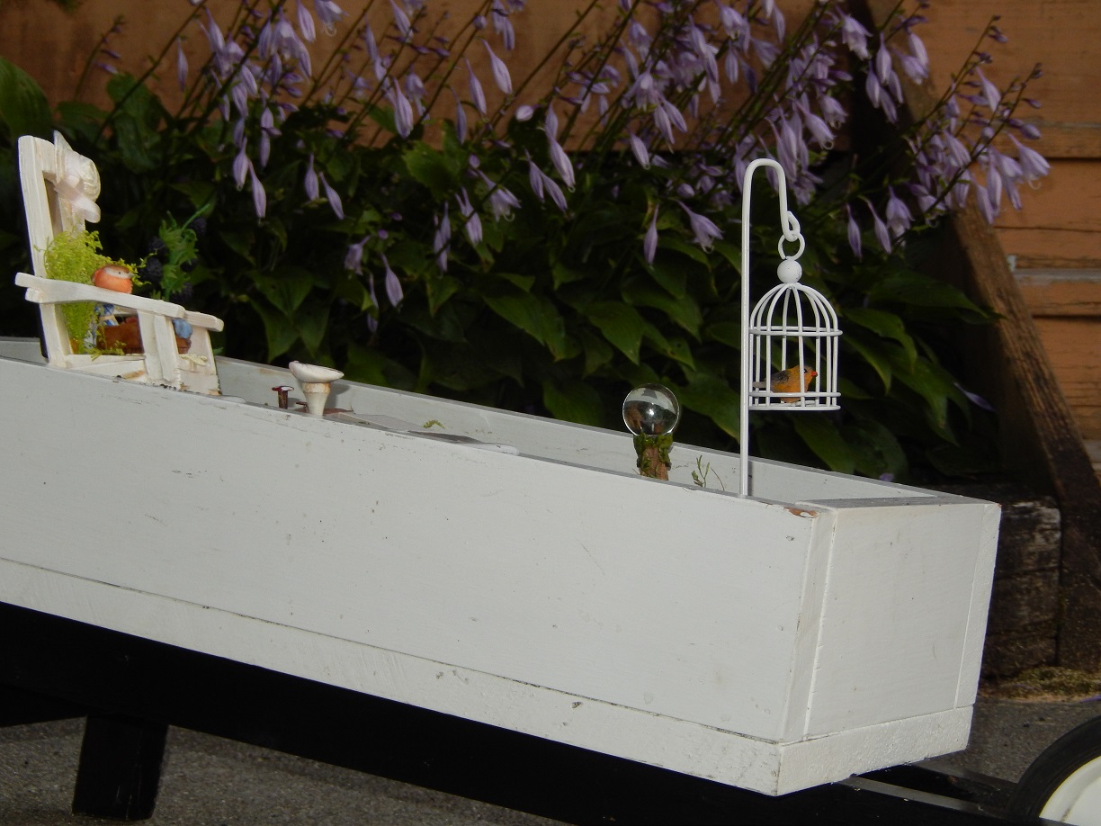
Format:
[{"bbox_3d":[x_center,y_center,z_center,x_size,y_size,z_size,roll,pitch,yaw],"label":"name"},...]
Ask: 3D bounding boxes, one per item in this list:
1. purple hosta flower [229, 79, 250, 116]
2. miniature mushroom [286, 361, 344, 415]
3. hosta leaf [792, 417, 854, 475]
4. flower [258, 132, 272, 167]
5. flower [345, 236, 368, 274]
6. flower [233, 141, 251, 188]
[{"bbox_3d":[-0.230,-0.233,2.000,0.013,0.028,0.013,-13,0,0],"label":"purple hosta flower"},{"bbox_3d":[-0.104,-0.010,1.203,0.025,0.027,0.025,0,1,0],"label":"miniature mushroom"},{"bbox_3d":[0.191,0.025,1.870,0.075,0.034,0.020,47,0,25],"label":"hosta leaf"},{"bbox_3d":[-0.211,-0.195,2.000,0.010,0.027,0.010,4,0,0],"label":"flower"},{"bbox_3d":[-0.141,-0.115,1.950,0.014,0.029,0.014,18,0,0],"label":"flower"},{"bbox_3d":[-0.224,-0.180,1.960,0.012,0.035,0.012,4,0,0],"label":"flower"}]

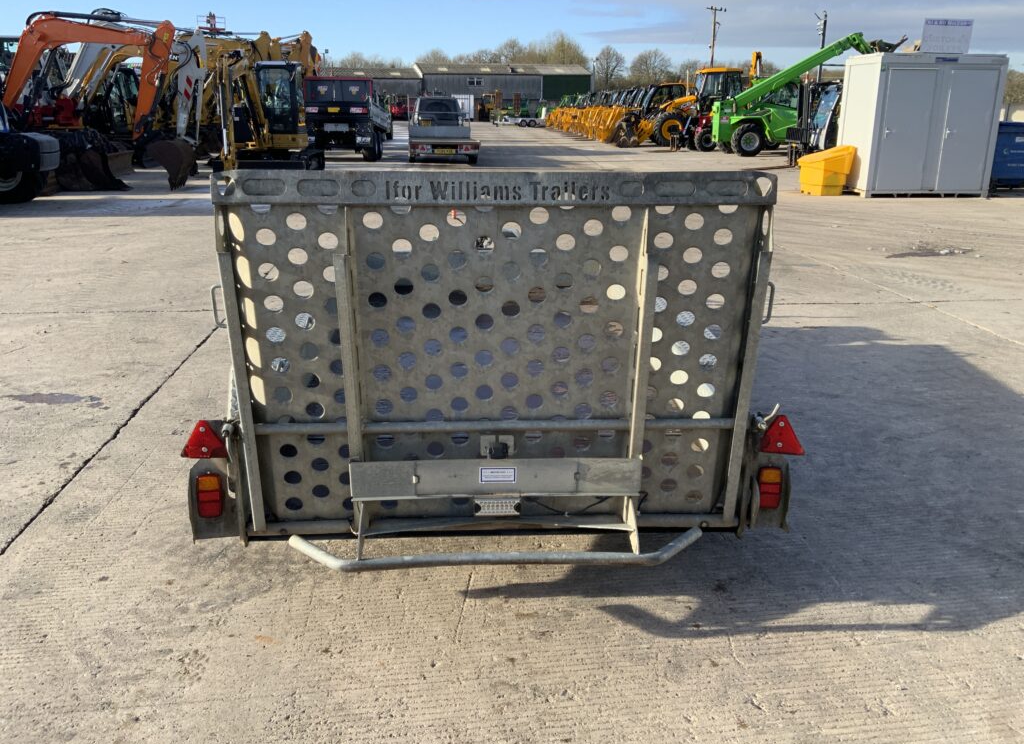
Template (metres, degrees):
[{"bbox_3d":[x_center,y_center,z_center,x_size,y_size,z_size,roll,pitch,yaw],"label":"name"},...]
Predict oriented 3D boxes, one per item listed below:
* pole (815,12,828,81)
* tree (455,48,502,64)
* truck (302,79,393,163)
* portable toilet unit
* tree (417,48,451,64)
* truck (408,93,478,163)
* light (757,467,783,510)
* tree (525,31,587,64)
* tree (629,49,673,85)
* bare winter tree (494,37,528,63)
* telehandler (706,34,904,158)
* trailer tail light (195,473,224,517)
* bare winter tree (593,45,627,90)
[{"bbox_3d":[18.870,-18.806,53.819,0.750,7.110,0.400,0,17,0],"label":"pole"},{"bbox_3d":[-4.116,-35.725,106.185,6.200,8.090,6.200,0,17,0],"label":"tree"},{"bbox_3d":[-4.639,-7.483,25.326,1.950,2.270,5.200,0,17,-1],"label":"truck"},{"bbox_3d":[7.774,-4.713,16.536,2.349,2.520,1.513,-1,17,-4],"label":"portable toilet unit"},{"bbox_3d":[-9.623,-35.738,106.189,5.000,8.070,5.000,0,17,0],"label":"tree"},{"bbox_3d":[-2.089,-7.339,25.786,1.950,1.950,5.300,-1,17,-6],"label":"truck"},{"bbox_3d":[0.845,0.382,2.810,0.078,0.147,0.050,-1,17,-4],"label":"light"},{"bbox_3d":[6.134,-40.666,118.259,9.000,11.488,8.500,0,17,0],"label":"tree"},{"bbox_3d":[20.661,-42.972,127.979,7.100,10.393,7.100,0,17,0],"label":"tree"},{"bbox_3d":[-0.202,-36.370,105.979,4.800,9.480,4.800,0,17,0],"label":"bare winter tree"},{"bbox_3d":[9.317,-8.811,27.304,5.900,3.720,2.100,0,17,-1],"label":"telehandler"},{"bbox_3d":[-0.958,0.392,2.720,0.078,0.147,0.050,-1,17,-4],"label":"trailer tail light"},{"bbox_3d":[10.834,-32.635,96.654,4.400,7.980,4.400,0,17,0],"label":"bare winter tree"}]

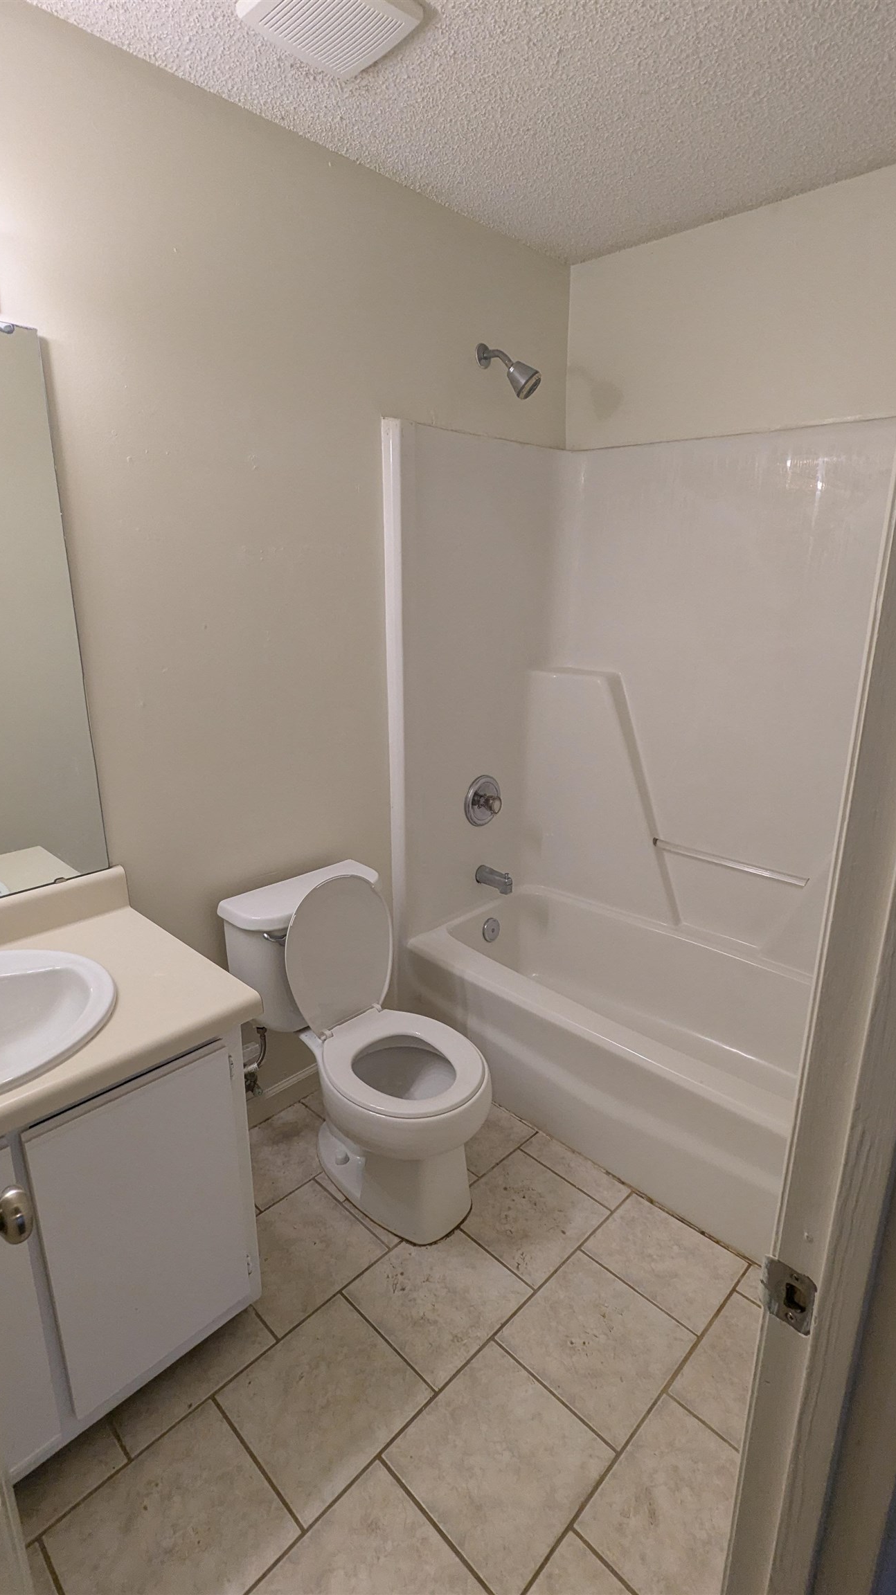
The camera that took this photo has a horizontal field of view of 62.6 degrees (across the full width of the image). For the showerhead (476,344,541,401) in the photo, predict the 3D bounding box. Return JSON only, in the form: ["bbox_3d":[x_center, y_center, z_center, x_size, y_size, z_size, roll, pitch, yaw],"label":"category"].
[{"bbox_3d":[0.178,-1.220,2.099,0.224,0.171,0.077,15,22,43],"label":"showerhead"}]

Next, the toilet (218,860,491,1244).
[{"bbox_3d":[-0.197,0.599,1.859,0.701,0.779,0.445,15,22,43],"label":"toilet"}]

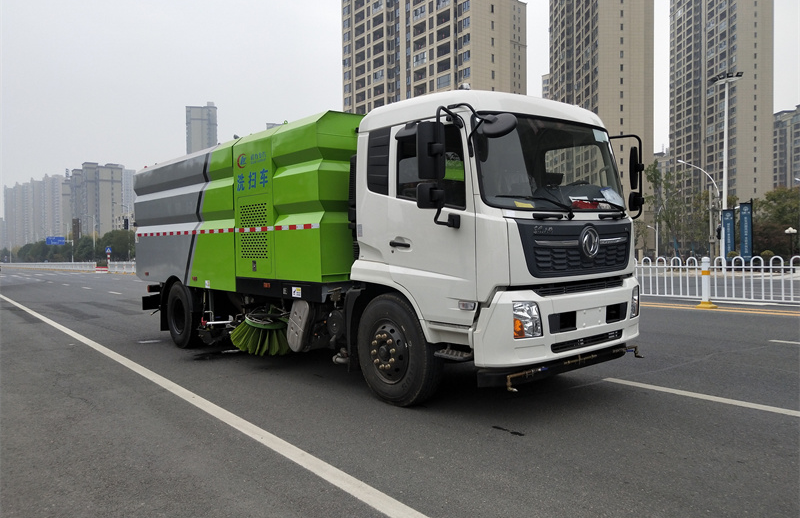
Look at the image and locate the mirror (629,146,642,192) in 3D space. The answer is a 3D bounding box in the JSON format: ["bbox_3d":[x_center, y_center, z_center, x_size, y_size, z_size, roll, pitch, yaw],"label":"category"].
[{"bbox_3d":[2.405,-0.924,5.900,0.120,0.440,0.200,0,1,27],"label":"mirror"}]

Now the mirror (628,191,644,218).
[{"bbox_3d":[2.405,-0.577,5.900,0.140,0.220,0.200,0,1,27],"label":"mirror"}]

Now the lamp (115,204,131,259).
[{"bbox_3d":[-50.207,-4.259,104.319,2.600,11.600,0.350,-2,2,-38],"label":"lamp"}]

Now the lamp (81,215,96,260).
[{"bbox_3d":[-71.809,-4.262,133.319,2.600,11.600,0.350,-2,2,-38],"label":"lamp"}]

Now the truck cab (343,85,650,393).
[{"bbox_3d":[1.013,-0.240,5.470,2.500,2.520,1.880,-2,2,-41],"label":"truck cab"}]

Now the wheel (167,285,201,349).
[{"bbox_3d":[-3.152,0.837,8.643,0.300,1.000,1.000,-2,2,-41],"label":"wheel"}]

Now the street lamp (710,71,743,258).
[{"bbox_3d":[16.695,-4.416,29.500,0.700,10.400,1.700,-2,2,-38],"label":"street lamp"}]

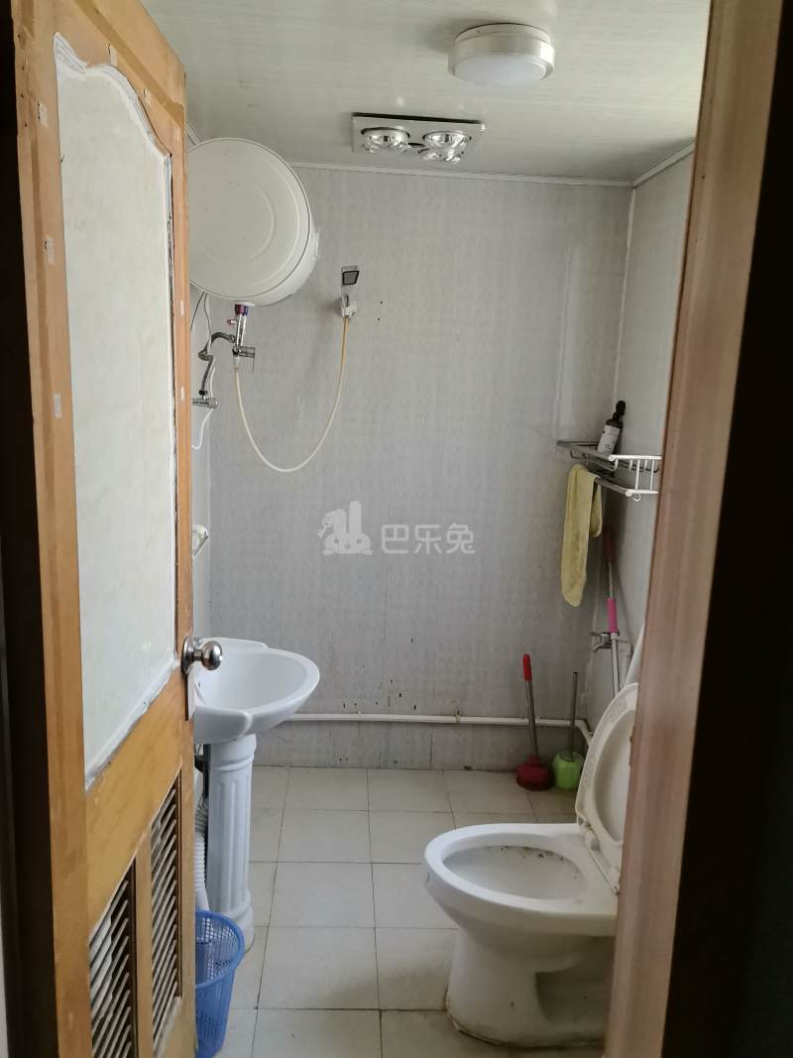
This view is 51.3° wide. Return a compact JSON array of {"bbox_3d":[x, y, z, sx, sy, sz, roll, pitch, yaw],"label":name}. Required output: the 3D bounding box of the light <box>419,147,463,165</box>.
[{"bbox_3d":[0.132,-1.107,2.481,0.134,0.055,0.134,2,12,-4],"label":"light"}]

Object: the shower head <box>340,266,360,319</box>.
[{"bbox_3d":[-0.159,-0.798,2.792,0.065,0.170,0.090,-1,13,-19],"label":"shower head"}]

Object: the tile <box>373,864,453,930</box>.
[{"bbox_3d":[0.081,1.110,2.501,0.300,0.010,0.300,2,12,-4],"label":"tile"}]

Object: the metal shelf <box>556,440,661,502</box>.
[{"bbox_3d":[0.694,-0.203,2.733,0.190,0.140,0.530,2,12,-4],"label":"metal shelf"}]

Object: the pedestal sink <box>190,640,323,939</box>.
[{"bbox_3d":[-0.433,0.745,2.217,0.428,0.776,0.484,2,12,-4],"label":"pedestal sink"}]

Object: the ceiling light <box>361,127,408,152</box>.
[{"bbox_3d":[-0.030,-1.081,2.321,0.134,0.055,0.134,2,12,-4],"label":"ceiling light"}]

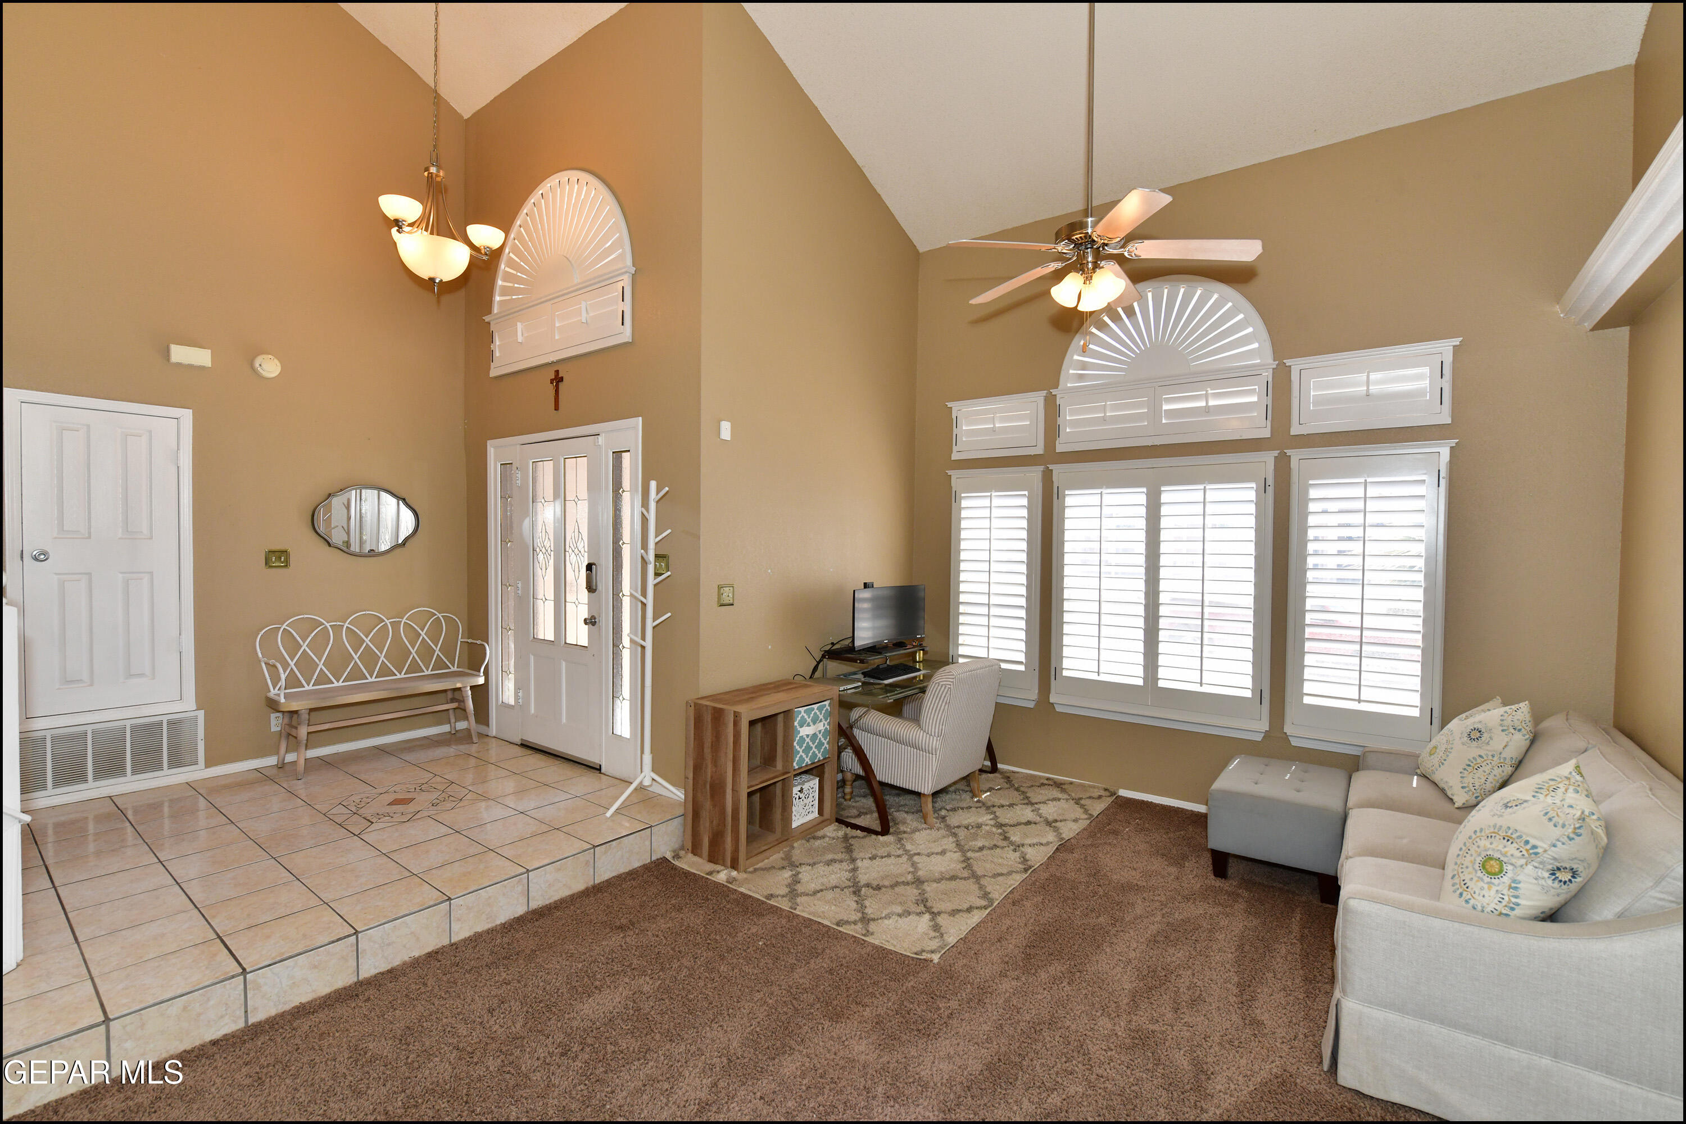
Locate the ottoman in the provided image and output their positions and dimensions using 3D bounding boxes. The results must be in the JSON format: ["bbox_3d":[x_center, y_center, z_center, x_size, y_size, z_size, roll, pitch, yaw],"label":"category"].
[{"bbox_3d":[2.183,1.296,3.722,0.540,0.430,0.720,2,2,38],"label":"ottoman"}]

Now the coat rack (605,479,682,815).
[{"bbox_3d":[-1.037,0.432,3.949,0.450,1.720,0.430,1,2,39],"label":"coat rack"}]

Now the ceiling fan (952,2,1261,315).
[{"bbox_3d":[1.058,-1.998,3.216,1.300,1.740,1.300,1,2,39],"label":"ceiling fan"}]

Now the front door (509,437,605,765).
[{"bbox_3d":[-1.820,0.236,4.844,0.930,2.030,0.060,2,2,38],"label":"front door"}]

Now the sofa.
[{"bbox_3d":[2.400,1.107,2.726,0.910,0.860,1.980,2,2,38],"label":"sofa"}]

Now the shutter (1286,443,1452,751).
[{"bbox_3d":[2.780,0.201,4.003,0.720,1.620,0.080,2,2,38],"label":"shutter"}]

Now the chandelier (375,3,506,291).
[{"bbox_3d":[-2.207,-2.495,4.045,0.640,2.085,0.640,1,2,39],"label":"chandelier"}]

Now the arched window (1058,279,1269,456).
[{"bbox_3d":[1.935,-1.230,4.631,1.290,1.010,0.080,2,2,38],"label":"arched window"}]

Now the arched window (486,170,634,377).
[{"bbox_3d":[-1.825,-1.841,4.760,1.660,1.130,0.080,2,2,38],"label":"arched window"}]

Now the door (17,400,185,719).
[{"bbox_3d":[-4.003,-0.006,4.069,0.045,1.620,0.610,1,2,39],"label":"door"}]

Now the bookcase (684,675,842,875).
[{"bbox_3d":[-0.416,1.077,3.963,0.388,0.758,0.763,1,2,35],"label":"bookcase"}]

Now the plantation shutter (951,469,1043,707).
[{"bbox_3d":[1.077,0.152,5.313,0.710,1.620,0.080,2,2,38],"label":"plantation shutter"}]

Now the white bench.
[{"bbox_3d":[-3.011,0.795,4.906,0.460,0.920,1.235,1,2,39],"label":"white bench"}]

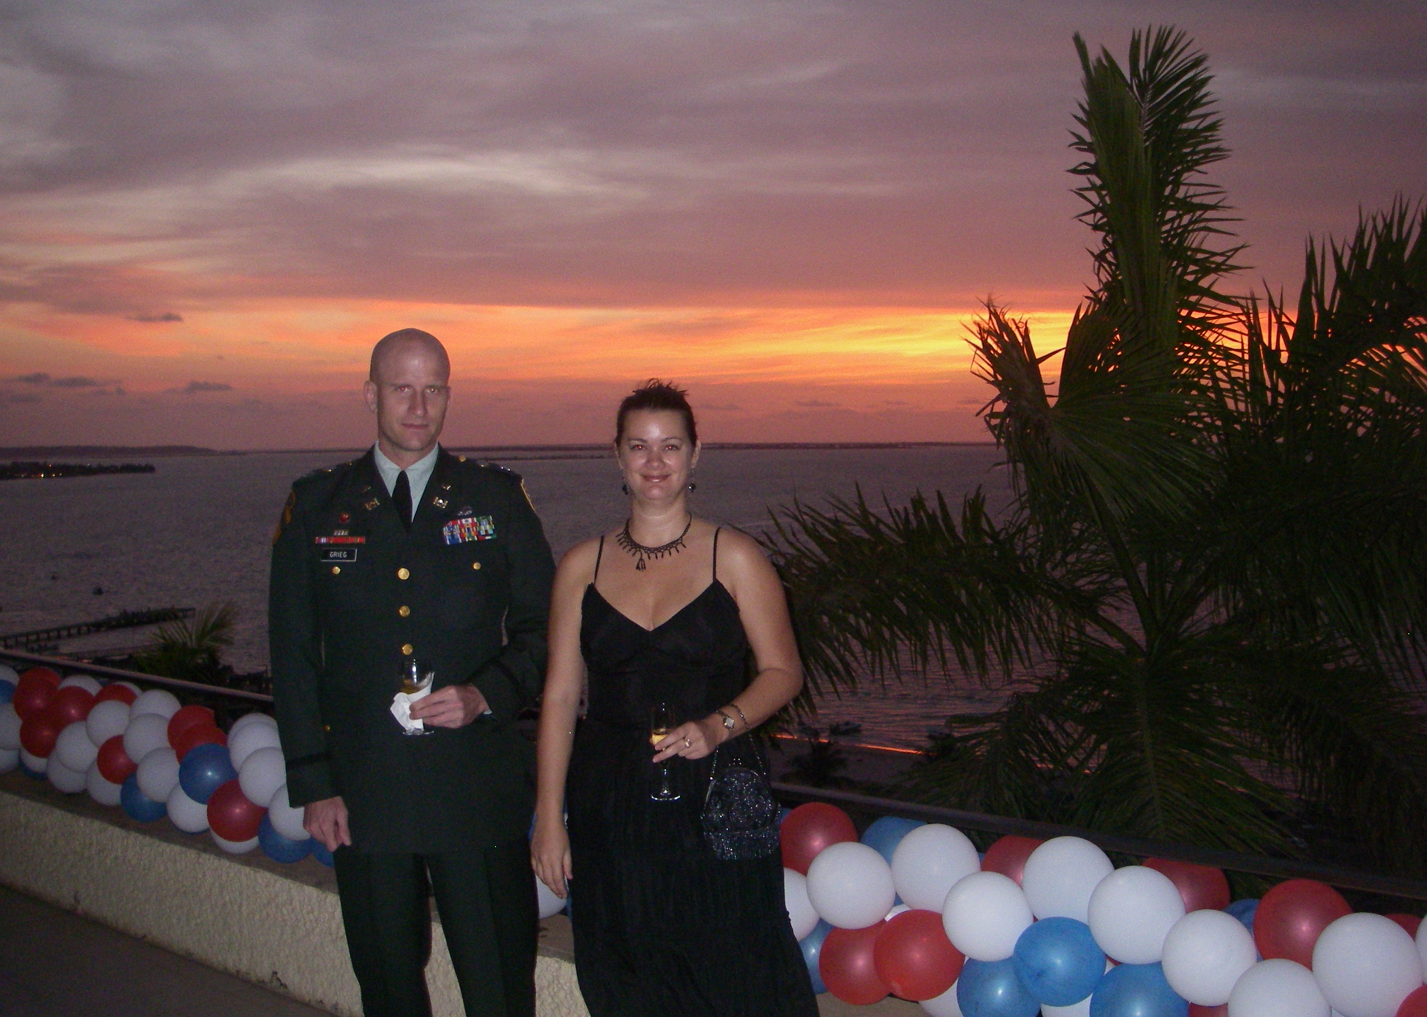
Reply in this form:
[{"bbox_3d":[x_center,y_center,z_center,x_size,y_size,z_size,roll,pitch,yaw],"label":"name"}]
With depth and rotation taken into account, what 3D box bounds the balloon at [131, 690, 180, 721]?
[{"bbox_3d":[-1.926,0.714,5.411,0.178,0.181,0.181,1,3,41],"label":"balloon"}]

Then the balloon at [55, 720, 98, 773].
[{"bbox_3d":[-2.242,0.844,5.527,0.177,0.180,0.180,1,3,41],"label":"balloon"}]

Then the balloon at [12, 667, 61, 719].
[{"bbox_3d":[-2.511,0.698,5.818,0.180,0.184,0.184,1,3,41],"label":"balloon"}]

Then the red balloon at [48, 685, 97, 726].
[{"bbox_3d":[-2.259,0.712,5.515,0.171,0.178,0.175,1,3,41],"label":"red balloon"}]

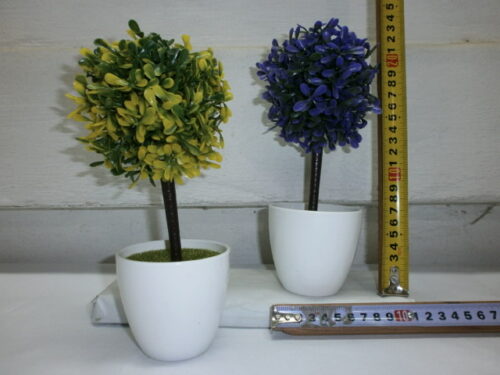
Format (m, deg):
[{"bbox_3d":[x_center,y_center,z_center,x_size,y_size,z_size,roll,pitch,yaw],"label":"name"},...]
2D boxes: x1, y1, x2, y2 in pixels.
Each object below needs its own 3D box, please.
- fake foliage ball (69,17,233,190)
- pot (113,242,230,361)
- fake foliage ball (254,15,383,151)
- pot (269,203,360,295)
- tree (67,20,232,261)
[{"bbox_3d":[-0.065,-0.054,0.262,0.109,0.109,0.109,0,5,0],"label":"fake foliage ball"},{"bbox_3d":[-0.052,0.079,0.272,0.077,0.074,0.077,0,5,0],"label":"pot"},{"bbox_3d":[0.055,-0.082,0.323,0.104,0.107,0.104,0,5,0],"label":"fake foliage ball"},{"bbox_3d":[0.052,0.053,0.329,0.077,0.074,0.077,0,5,0],"label":"pot"},{"bbox_3d":[-0.065,-0.029,0.264,0.109,0.159,0.109,0,5,0],"label":"tree"}]

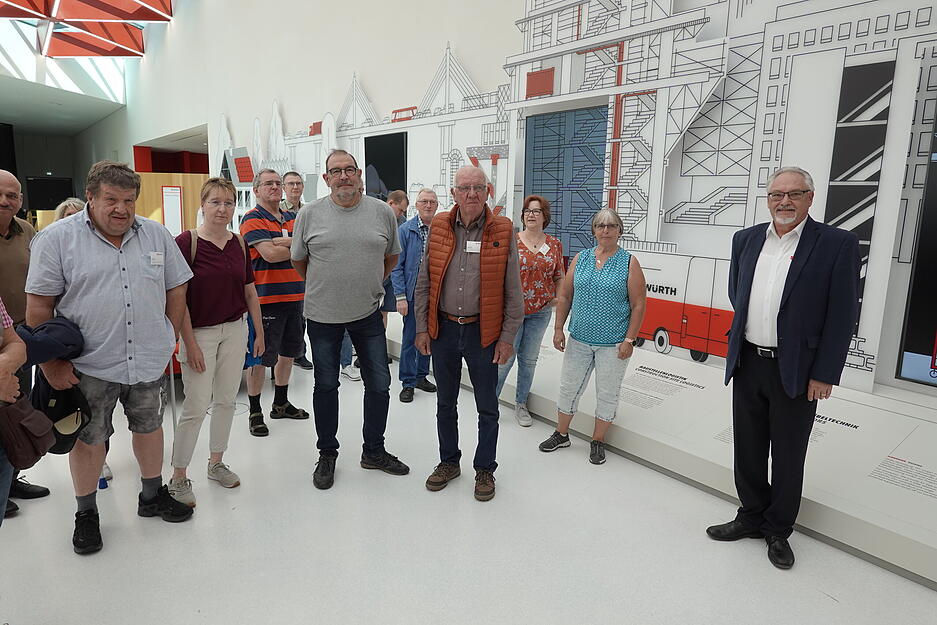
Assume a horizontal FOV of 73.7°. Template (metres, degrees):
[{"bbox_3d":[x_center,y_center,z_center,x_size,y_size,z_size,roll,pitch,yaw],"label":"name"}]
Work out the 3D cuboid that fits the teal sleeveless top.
[{"bbox_3d":[0.817,-0.104,3.864,0.400,0.610,0.280,6,12,25],"label":"teal sleeveless top"}]

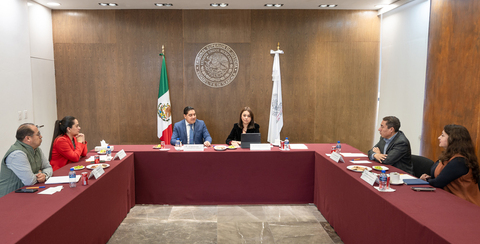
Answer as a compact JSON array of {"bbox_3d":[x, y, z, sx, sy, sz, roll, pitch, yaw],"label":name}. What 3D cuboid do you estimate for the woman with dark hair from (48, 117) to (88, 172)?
[{"bbox_3d":[-1.940,0.584,3.772,0.760,1.290,0.480,-1,6,-6],"label":"woman with dark hair"}]

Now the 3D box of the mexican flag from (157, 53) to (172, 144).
[{"bbox_3d":[-1.277,-0.308,5.417,0.260,1.720,0.220,0,6,0],"label":"mexican flag"}]

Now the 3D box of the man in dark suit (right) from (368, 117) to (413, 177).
[{"bbox_3d":[1.750,0.580,3.761,0.760,1.300,0.560,0,6,2],"label":"man in dark suit (right)"}]

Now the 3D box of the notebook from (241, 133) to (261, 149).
[{"bbox_3d":[0.163,0.272,4.734,0.295,0.215,0.220,0,6,0],"label":"notebook"}]

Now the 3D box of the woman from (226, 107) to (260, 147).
[{"bbox_3d":[0.070,0.425,5.042,0.530,1.330,0.780,0,6,0],"label":"woman"}]

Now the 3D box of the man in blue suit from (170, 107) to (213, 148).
[{"bbox_3d":[-0.754,0.425,5.042,0.630,1.340,0.800,0,6,-3],"label":"man in blue suit"}]

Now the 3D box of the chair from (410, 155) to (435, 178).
[{"bbox_3d":[1.930,0.813,3.745,0.560,0.850,0.500,0,6,0],"label":"chair"}]

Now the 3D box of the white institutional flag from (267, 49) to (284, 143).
[{"bbox_3d":[0.609,-0.378,5.410,0.290,1.700,0.230,0,6,0],"label":"white institutional flag"}]

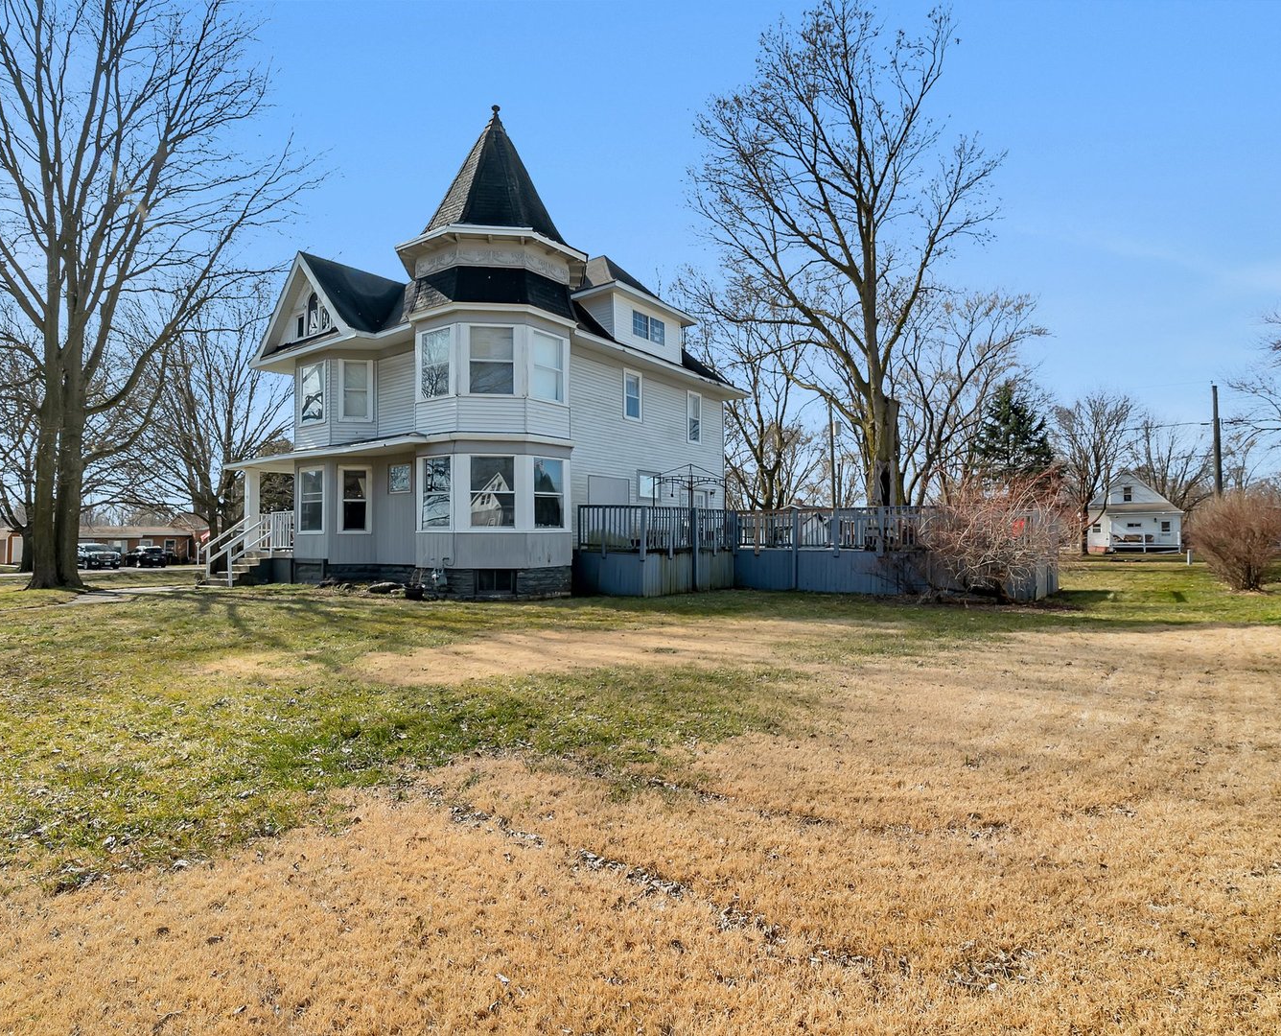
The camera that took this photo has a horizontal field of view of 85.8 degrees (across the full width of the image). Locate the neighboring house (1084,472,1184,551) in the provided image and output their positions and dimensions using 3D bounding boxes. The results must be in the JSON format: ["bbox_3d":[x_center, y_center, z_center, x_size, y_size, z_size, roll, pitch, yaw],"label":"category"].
[{"bbox_3d":[44.000,-0.423,61.042,6.900,7.000,9.000,-1,-2,36],"label":"neighboring house"}]

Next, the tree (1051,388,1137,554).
[{"bbox_3d":[34.676,-3.441,52.631,5.600,12.720,5.600,-1,-2,33],"label":"tree"}]

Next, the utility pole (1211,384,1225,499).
[{"bbox_3d":[30.299,-2.287,36.087,0.320,9.570,0.320,-3,-2,40],"label":"utility pole"}]

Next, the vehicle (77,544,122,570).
[{"bbox_3d":[-41.900,2.907,52.235,5.400,1.920,2.030,-1,-2,28],"label":"vehicle"}]

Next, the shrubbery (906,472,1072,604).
[{"bbox_3d":[8.350,0.509,16.542,3.500,3.100,3.100,-1,-2,27],"label":"shrubbery"}]

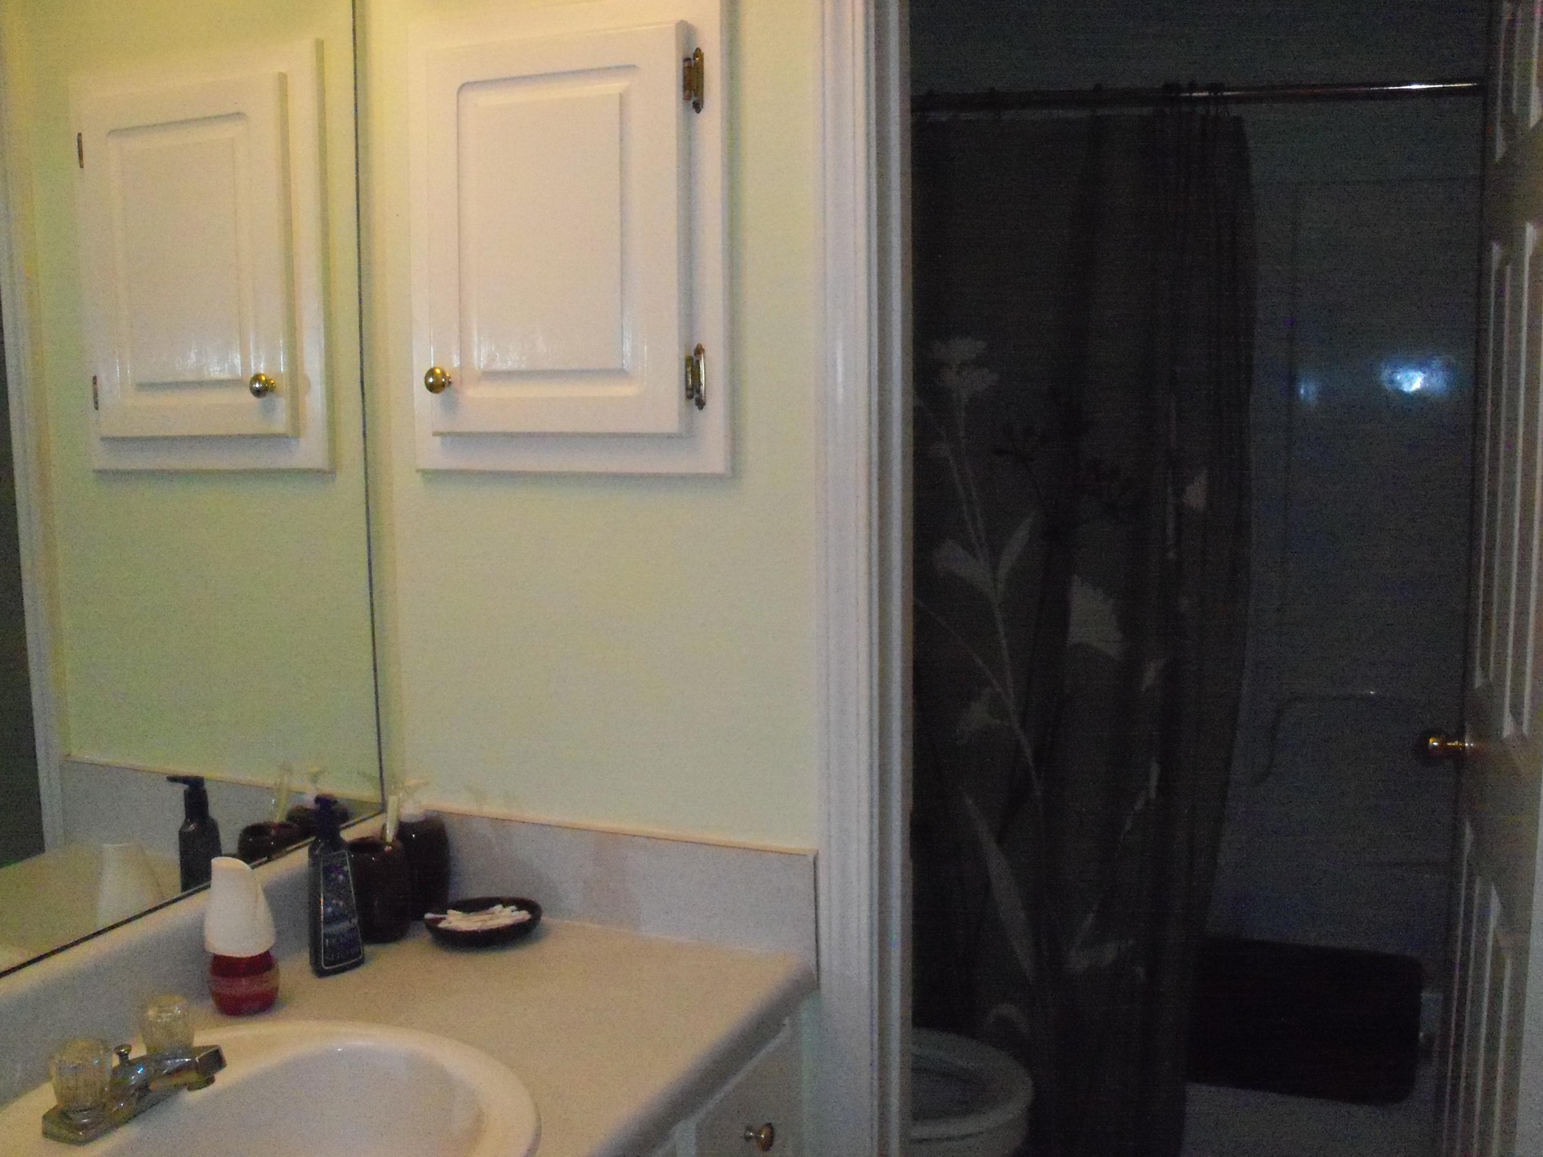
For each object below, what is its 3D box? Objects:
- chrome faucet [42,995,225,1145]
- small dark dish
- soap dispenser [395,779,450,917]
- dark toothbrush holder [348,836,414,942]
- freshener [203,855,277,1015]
[{"bbox_3d":[-0.522,0.409,1.324,0.122,0.080,0.158,3,8,22],"label":"chrome faucet"},{"bbox_3d":[-0.325,0.394,1.770,0.132,0.030,0.108,-5,9,-33],"label":"small dark dish"},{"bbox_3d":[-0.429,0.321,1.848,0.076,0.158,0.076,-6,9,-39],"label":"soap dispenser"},{"bbox_3d":[-0.453,0.358,1.797,0.077,0.106,0.077,-1,7,0],"label":"dark toothbrush holder"},{"bbox_3d":[-0.533,0.360,1.569,0.064,0.146,0.062,0,7,2],"label":"freshener"}]

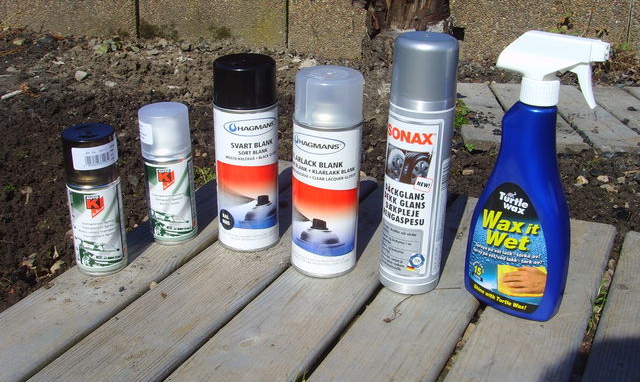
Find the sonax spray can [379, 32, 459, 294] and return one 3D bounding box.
[{"bbox_3d":[0.094,-0.024,0.691,0.063,0.247,0.063,1,25,0],"label":"sonax spray can"}]

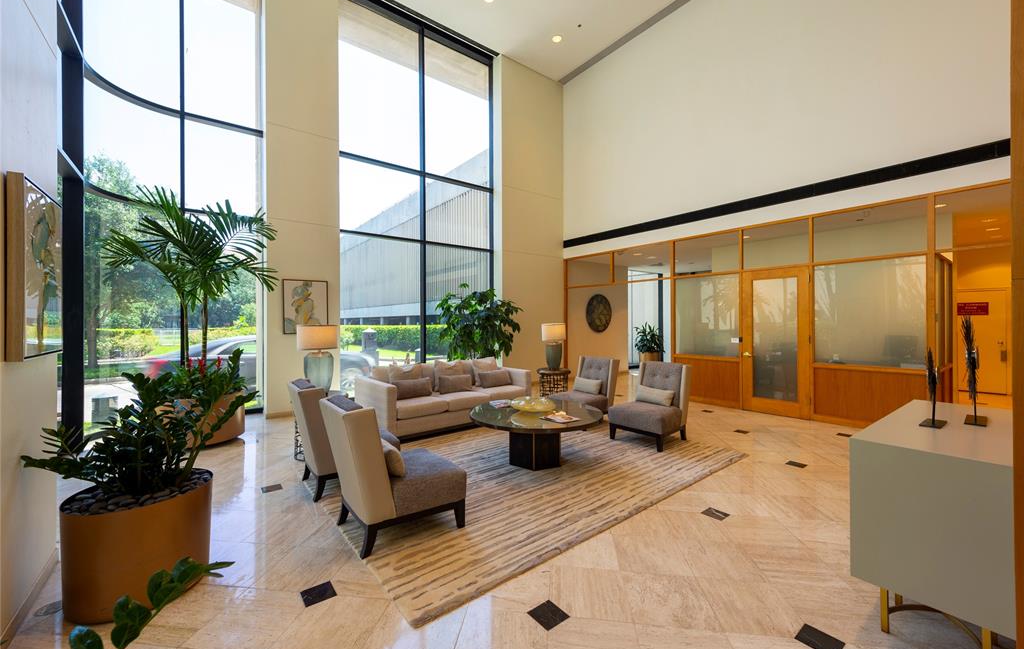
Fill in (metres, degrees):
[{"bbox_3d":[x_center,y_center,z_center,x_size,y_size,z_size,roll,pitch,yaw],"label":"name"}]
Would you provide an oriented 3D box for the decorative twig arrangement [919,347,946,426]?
[{"bbox_3d":[2.308,0.339,2.178,0.200,0.420,0.090,0,0,-39],"label":"decorative twig arrangement"}]

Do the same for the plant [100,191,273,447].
[{"bbox_3d":[-3.831,-0.076,4.885,1.500,2.960,1.550,0,0,-39],"label":"plant"}]

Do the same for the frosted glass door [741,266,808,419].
[{"bbox_3d":[4.108,0.266,6.213,0.055,2.294,0.920,0,0,-38],"label":"frosted glass door"}]

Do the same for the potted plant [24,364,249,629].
[{"bbox_3d":[-1.989,0.797,2.160,0.900,1.250,0.920,0,0,-39],"label":"potted plant"}]

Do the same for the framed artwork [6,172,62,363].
[{"bbox_3d":[-2.415,-0.258,2.029,0.060,0.830,0.680,0,0,-39],"label":"framed artwork"}]

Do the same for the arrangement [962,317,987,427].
[{"bbox_3d":[2.583,0.244,2.219,0.312,0.584,0.099,0,0,-38],"label":"arrangement"}]

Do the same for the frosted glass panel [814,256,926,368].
[{"bbox_3d":[4.669,-0.131,5.254,0.040,1.410,1.118,0,0,-38],"label":"frosted glass panel"}]

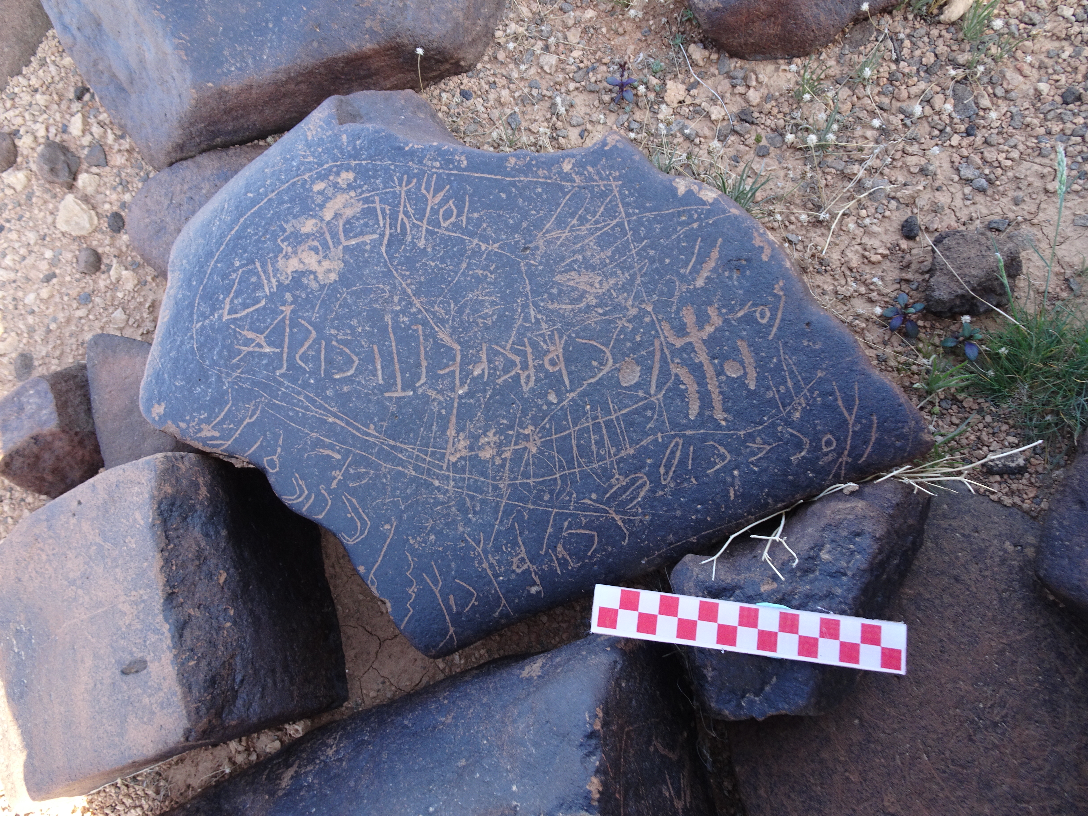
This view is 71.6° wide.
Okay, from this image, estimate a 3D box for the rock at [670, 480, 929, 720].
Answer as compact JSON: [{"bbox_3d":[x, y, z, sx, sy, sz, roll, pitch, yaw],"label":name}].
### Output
[{"bbox_3d":[0.143,0.106,0.419,0.155,0.080,0.098,-27,73,-7],"label":"rock"}]

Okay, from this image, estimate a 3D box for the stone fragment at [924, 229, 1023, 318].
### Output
[{"bbox_3d":[0.292,-0.092,0.514,0.059,0.040,0.063,16,73,7],"label":"stone fragment"}]

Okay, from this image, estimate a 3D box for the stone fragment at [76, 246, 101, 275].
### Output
[{"bbox_3d":[-0.331,-0.106,0.550,0.015,0.014,0.019,4,72,3],"label":"stone fragment"}]

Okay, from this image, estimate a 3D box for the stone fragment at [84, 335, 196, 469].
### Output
[{"bbox_3d":[-0.257,0.000,0.489,0.066,0.060,0.105,-18,72,-4],"label":"stone fragment"}]

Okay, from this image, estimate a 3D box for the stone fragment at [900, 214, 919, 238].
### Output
[{"bbox_3d":[0.260,-0.128,0.535,0.012,0.013,0.018,-1,72,2],"label":"stone fragment"}]

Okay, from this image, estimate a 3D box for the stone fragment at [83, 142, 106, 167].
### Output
[{"bbox_3d":[-0.344,-0.194,0.581,0.013,0.010,0.019,-15,72,-3],"label":"stone fragment"}]

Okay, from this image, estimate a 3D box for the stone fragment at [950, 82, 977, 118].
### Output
[{"bbox_3d":[0.319,-0.233,0.572,0.016,0.011,0.031,-6,72,0],"label":"stone fragment"}]

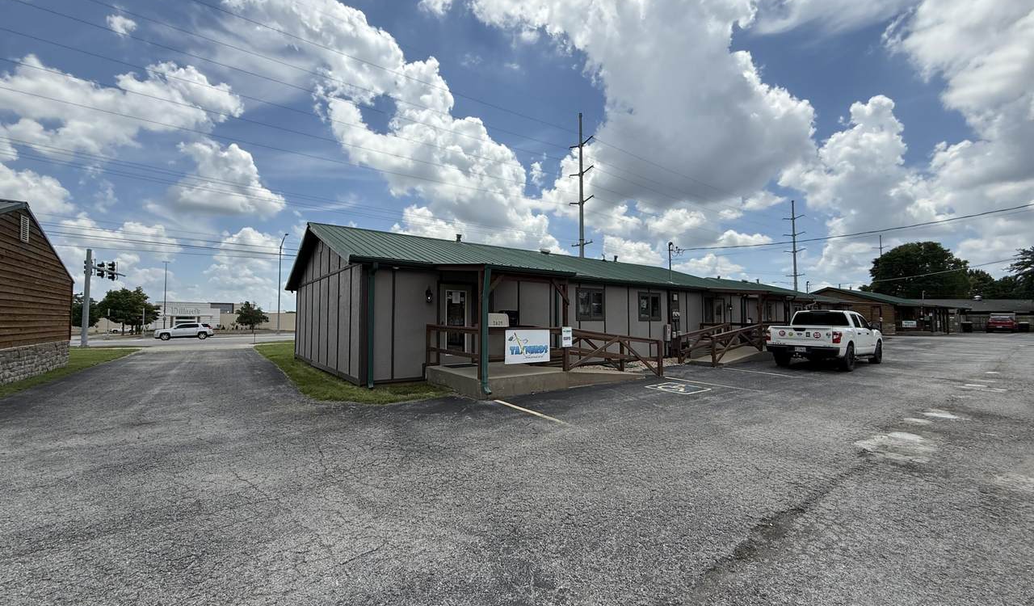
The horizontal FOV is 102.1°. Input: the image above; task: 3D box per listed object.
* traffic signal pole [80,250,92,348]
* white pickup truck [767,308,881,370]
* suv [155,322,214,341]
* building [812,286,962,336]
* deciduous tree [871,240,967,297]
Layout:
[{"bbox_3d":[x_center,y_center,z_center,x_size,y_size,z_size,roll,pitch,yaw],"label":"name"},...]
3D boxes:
[{"bbox_3d":[-28.569,-0.371,27.789,0.400,6.490,0.400,2,-3,-36],"label":"traffic signal pole"},{"bbox_3d":[11.237,1.261,15.020,5.800,1.930,2.050,2,-3,-38],"label":"white pickup truck"},{"bbox_3d":[-33.593,2.848,42.193,4.700,1.700,1.850,2,-3,-36],"label":"suv"},{"bbox_3d":[33.294,0.852,40.360,15.700,4.050,9.800,2,-3,-36],"label":"building"},{"bbox_3d":[73.178,-3.296,76.322,13.300,15.600,13.300,-3,-4,44],"label":"deciduous tree"}]

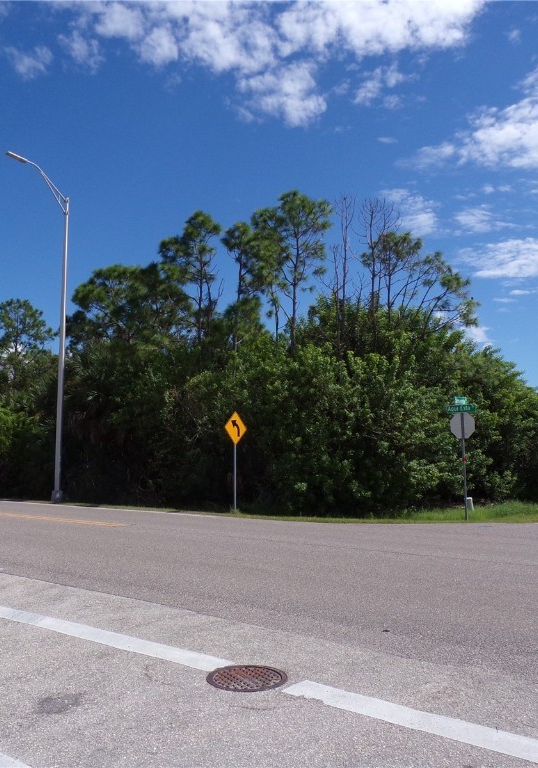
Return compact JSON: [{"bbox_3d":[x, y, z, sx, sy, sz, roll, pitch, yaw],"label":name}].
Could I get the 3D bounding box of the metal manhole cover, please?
[{"bbox_3d":[-0.169,2.264,5.462,0.640,0.040,0.640,0,-6,0],"label":"metal manhole cover"}]

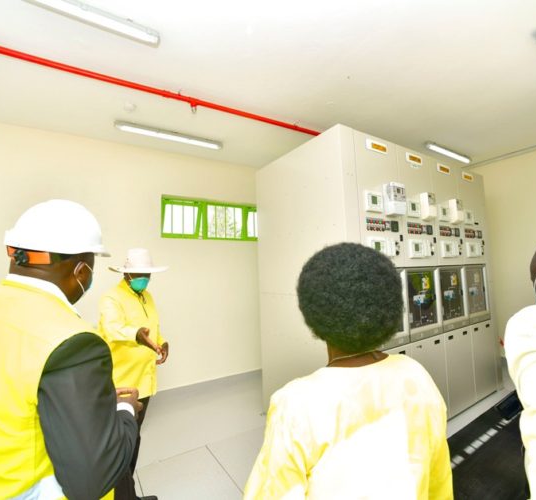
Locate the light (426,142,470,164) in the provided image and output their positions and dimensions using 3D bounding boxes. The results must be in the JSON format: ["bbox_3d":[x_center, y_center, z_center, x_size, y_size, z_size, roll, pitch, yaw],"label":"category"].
[{"bbox_3d":[2.642,-1.390,4.230,1.260,0.090,0.120,1,-5,-33],"label":"light"}]

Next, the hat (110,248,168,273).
[{"bbox_3d":[-0.913,0.075,2.070,0.390,0.155,0.360,-5,-5,41],"label":"hat"}]

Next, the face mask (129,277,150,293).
[{"bbox_3d":[-0.884,0.238,2.010,0.085,0.115,0.135,-5,-5,41],"label":"face mask"}]

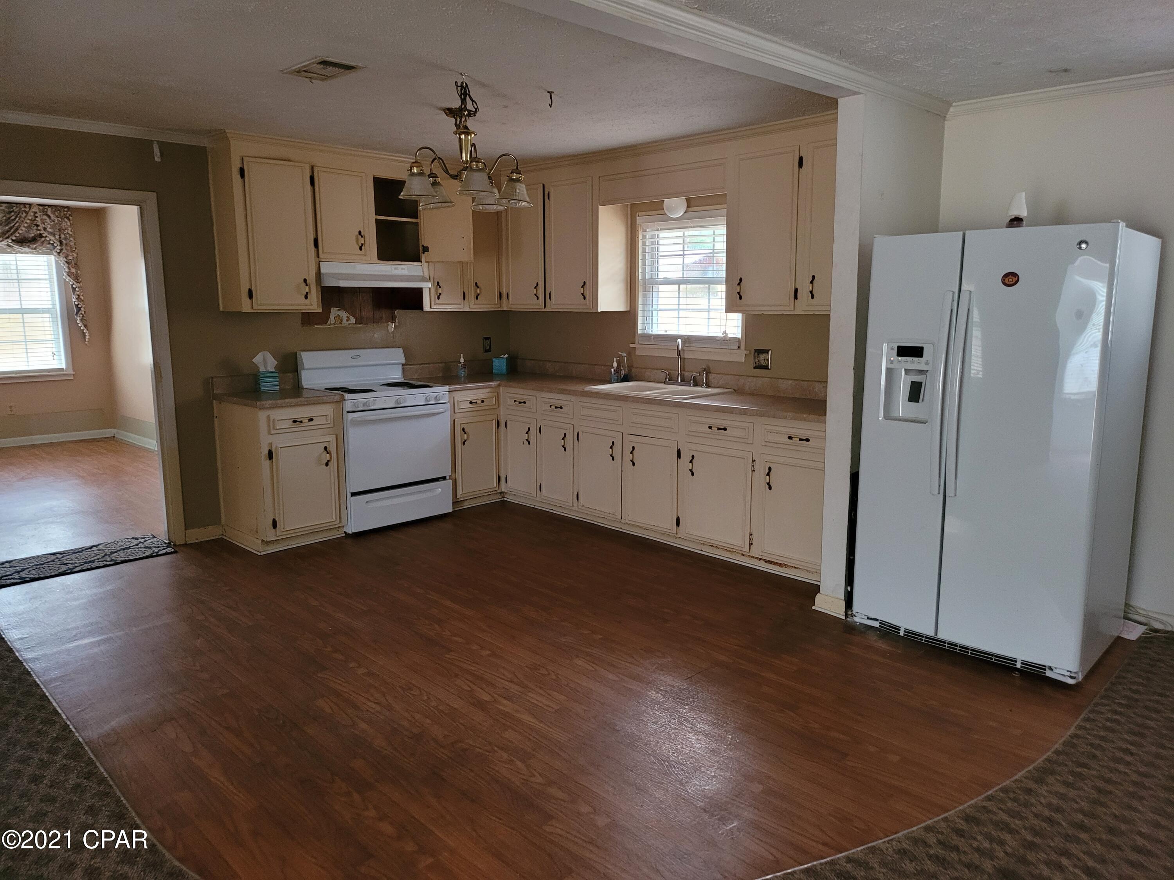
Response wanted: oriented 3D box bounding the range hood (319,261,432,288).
[{"bbox_3d":[-1.465,-1.093,5.890,0.762,0.152,0.470,-9,13,-44],"label":"range hood"}]

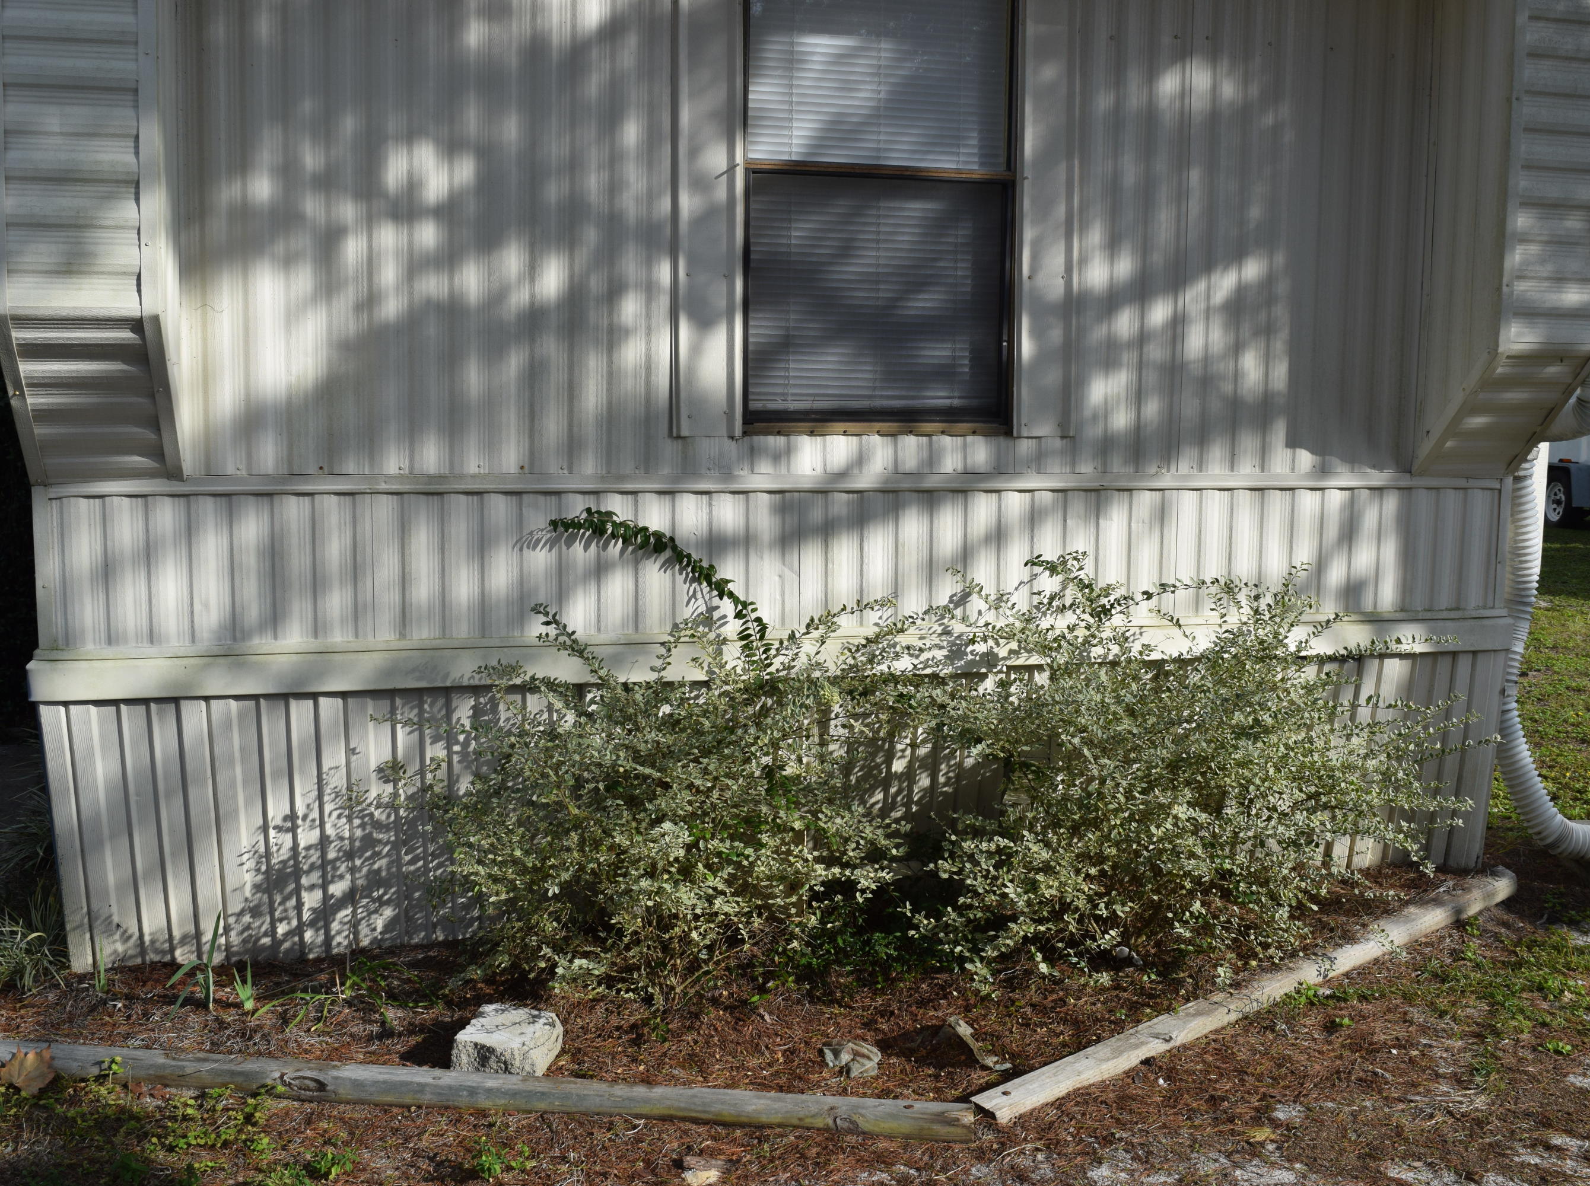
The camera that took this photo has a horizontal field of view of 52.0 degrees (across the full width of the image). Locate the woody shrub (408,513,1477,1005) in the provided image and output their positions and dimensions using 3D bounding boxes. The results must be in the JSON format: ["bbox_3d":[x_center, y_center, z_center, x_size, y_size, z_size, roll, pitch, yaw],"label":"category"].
[{"bbox_3d":[0.501,0.373,4.135,2.860,1.110,0.780,-1,4,-14],"label":"woody shrub"}]

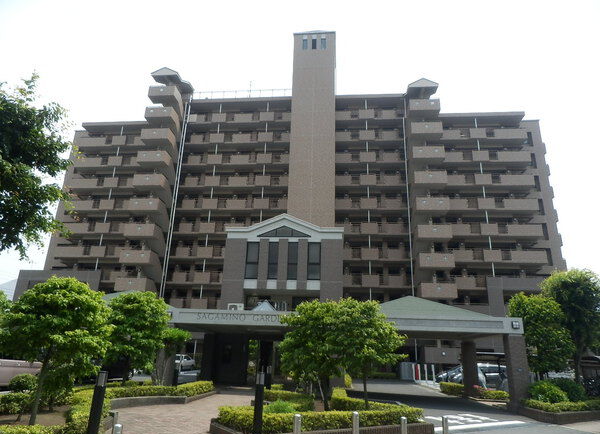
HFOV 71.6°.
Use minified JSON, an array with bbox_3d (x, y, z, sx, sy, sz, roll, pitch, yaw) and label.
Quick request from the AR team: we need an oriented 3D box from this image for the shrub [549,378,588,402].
[{"bbox_3d":[9.731,6.355,15.058,1.400,0.921,1.300,0,-19,6],"label":"shrub"}]

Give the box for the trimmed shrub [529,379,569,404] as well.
[{"bbox_3d":[8.622,6.148,14.397,1.300,0.818,1.200,0,-19,6],"label":"trimmed shrub"}]

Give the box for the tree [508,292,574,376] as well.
[{"bbox_3d":[11.691,6.135,20.021,2.750,4.892,2.750,0,-18,6],"label":"tree"}]

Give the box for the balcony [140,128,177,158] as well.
[{"bbox_3d":[-16.067,-8.832,47.497,3.100,1.370,2.400,0,-18,5],"label":"balcony"}]

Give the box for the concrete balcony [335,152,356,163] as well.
[{"bbox_3d":[5.264,-6.702,48.971,2.255,1.211,1.200,0,-18,6],"label":"concrete balcony"}]

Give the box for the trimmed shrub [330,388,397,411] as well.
[{"bbox_3d":[1.605,5.344,11.414,0.750,0.700,2.864,8,-19,-18],"label":"trimmed shrub"}]

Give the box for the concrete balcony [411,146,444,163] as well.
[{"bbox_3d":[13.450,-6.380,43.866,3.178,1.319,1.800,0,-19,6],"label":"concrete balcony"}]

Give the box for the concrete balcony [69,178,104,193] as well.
[{"bbox_3d":[-25.214,-3.734,50.327,4.300,1.250,1.500,0,-19,6],"label":"concrete balcony"}]

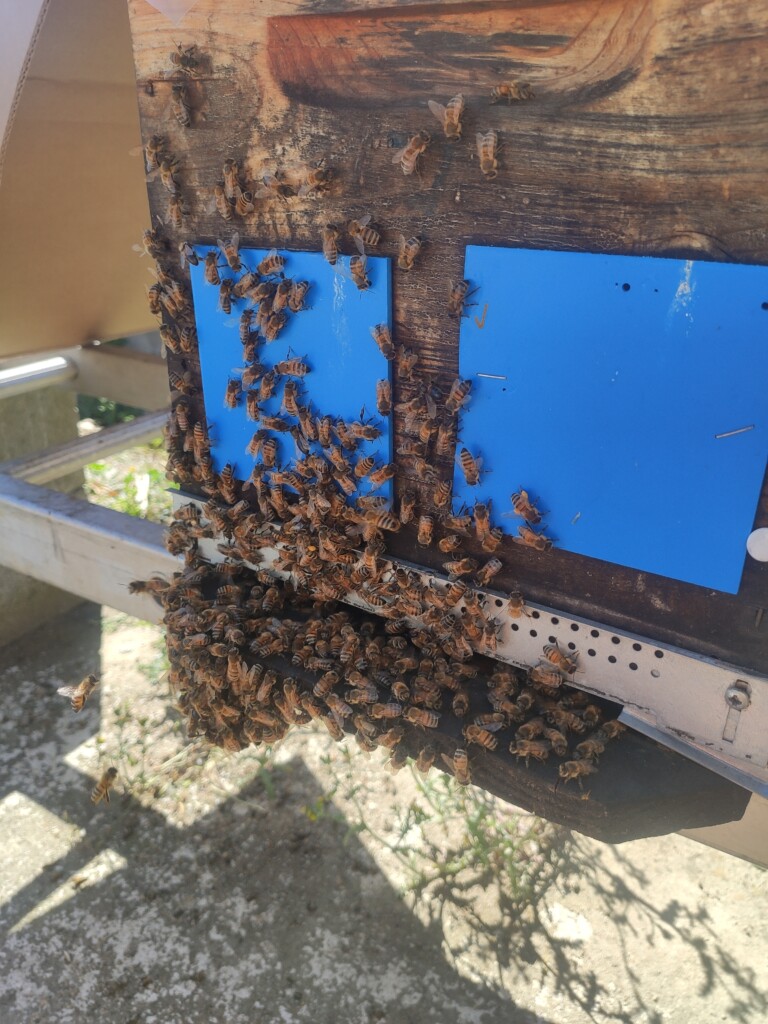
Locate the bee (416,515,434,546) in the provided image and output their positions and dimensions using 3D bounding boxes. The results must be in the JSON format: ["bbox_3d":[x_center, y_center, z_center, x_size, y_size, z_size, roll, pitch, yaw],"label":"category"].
[{"bbox_3d":[0.016,0.008,0.301,0.006,0.013,0.005,18,29,28],"label":"bee"}]

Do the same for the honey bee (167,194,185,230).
[{"bbox_3d":[-0.084,-0.123,0.315,0.006,0.013,0.005,11,26,31],"label":"honey bee"}]

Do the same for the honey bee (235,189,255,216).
[{"bbox_3d":[-0.051,-0.115,0.287,0.006,0.012,0.005,40,58,14],"label":"honey bee"}]

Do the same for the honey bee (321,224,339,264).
[{"bbox_3d":[-0.019,-0.097,0.280,0.006,0.013,0.005,13,26,30],"label":"honey bee"}]

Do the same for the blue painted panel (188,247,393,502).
[{"bbox_3d":[-0.039,-0.054,0.317,0.097,0.101,0.003,15,29,29],"label":"blue painted panel"}]

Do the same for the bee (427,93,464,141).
[{"bbox_3d":[0.020,-0.125,0.242,0.011,0.013,0.005,23,32,25],"label":"bee"}]

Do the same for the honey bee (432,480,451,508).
[{"bbox_3d":[0.022,-0.006,0.285,0.006,0.013,0.005,30,50,21],"label":"honey bee"}]

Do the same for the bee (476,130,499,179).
[{"bbox_3d":[0.032,-0.108,0.232,0.006,0.013,0.005,13,27,30],"label":"bee"}]

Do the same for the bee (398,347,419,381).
[{"bbox_3d":[0.008,-0.053,0.273,0.007,0.012,0.005,24,33,25],"label":"bee"}]

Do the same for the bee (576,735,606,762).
[{"bbox_3d":[0.073,0.085,0.272,0.013,0.005,0.006,-8,26,-17],"label":"bee"}]

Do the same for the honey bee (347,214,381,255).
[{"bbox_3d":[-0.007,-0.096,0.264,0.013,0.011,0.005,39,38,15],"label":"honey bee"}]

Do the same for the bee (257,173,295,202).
[{"bbox_3d":[-0.039,-0.120,0.284,0.014,0.008,0.005,31,34,20],"label":"bee"}]

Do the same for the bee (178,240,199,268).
[{"bbox_3d":[-0.078,-0.104,0.310,0.007,0.012,0.005,-34,-1,40],"label":"bee"}]

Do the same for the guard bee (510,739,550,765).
[{"bbox_3d":[0.052,0.084,0.272,0.013,0.005,0.006,4,25,8],"label":"guard bee"}]

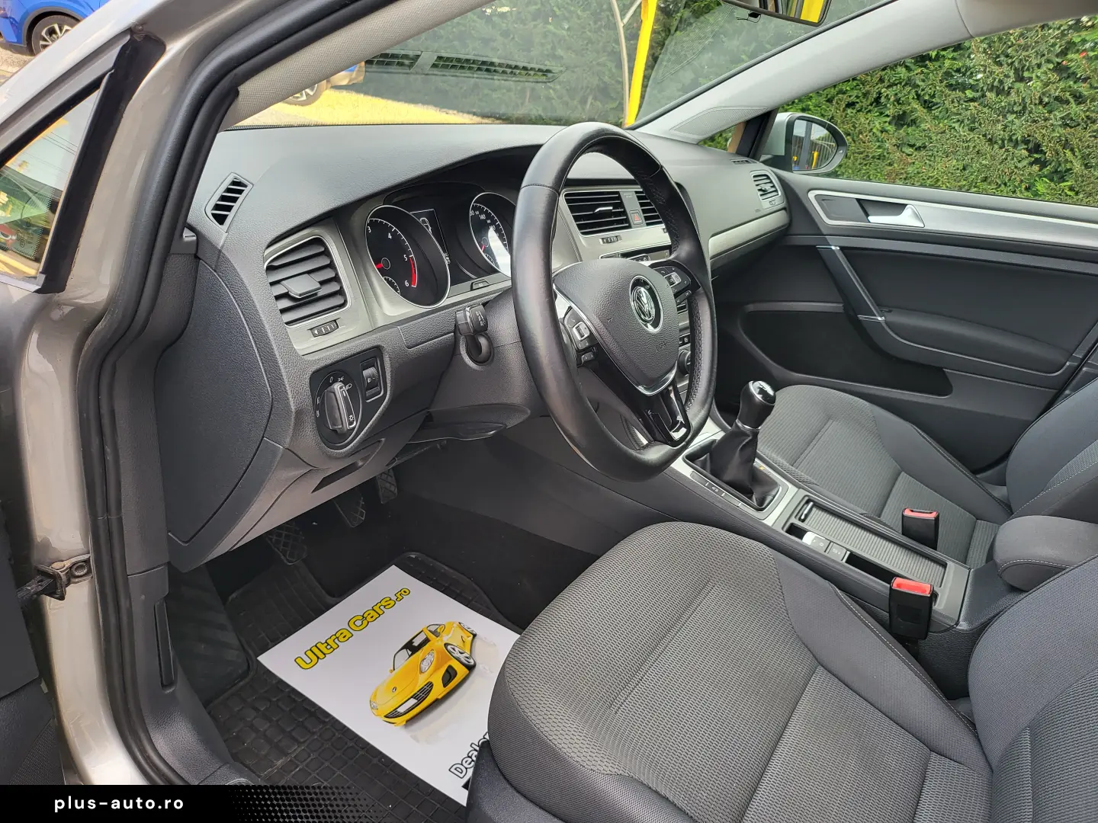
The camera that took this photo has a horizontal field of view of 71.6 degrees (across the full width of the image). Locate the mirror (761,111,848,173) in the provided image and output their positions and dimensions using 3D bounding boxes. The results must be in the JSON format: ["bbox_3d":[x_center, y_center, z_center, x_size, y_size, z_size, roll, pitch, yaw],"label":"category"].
[{"bbox_3d":[0.591,-0.646,1.824,0.220,0.140,0.160,-16,31,-41],"label":"mirror"}]

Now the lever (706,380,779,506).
[{"bbox_3d":[0.303,0.046,1.131,0.115,0.170,0.085,17,25,26],"label":"lever"}]

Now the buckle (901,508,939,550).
[{"bbox_3d":[0.570,0.194,1.166,0.048,0.085,0.028,2,18,31],"label":"buckle"}]

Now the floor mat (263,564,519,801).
[{"bbox_3d":[-0.196,0.400,1.198,0.420,0.008,0.297,20,30,27],"label":"floor mat"}]

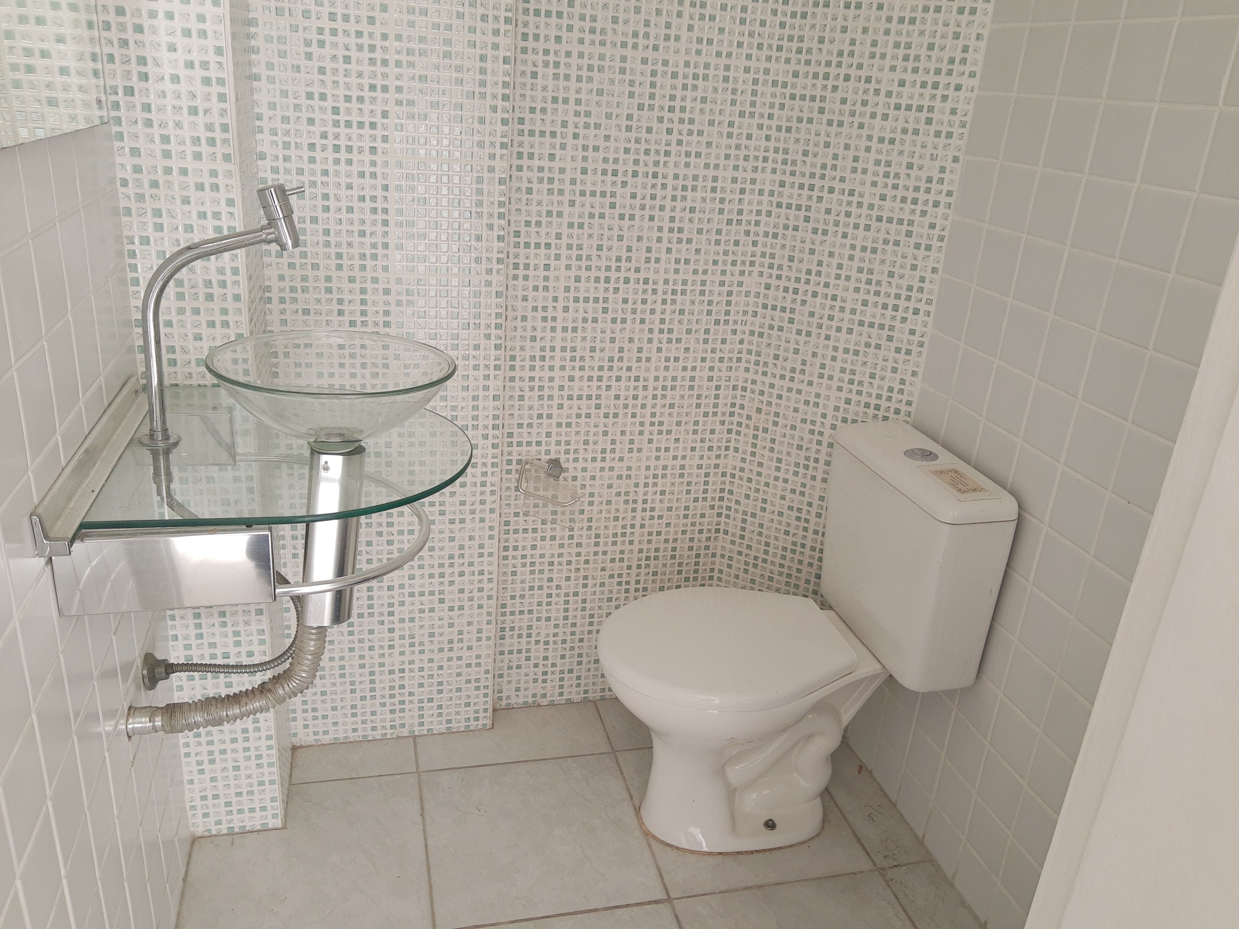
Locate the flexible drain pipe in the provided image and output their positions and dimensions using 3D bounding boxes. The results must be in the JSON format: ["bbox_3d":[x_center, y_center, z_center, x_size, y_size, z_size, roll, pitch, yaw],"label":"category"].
[{"bbox_3d":[-0.542,0.300,1.298,0.265,0.143,0.074,-1,22,-15],"label":"flexible drain pipe"}]

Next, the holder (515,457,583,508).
[{"bbox_3d":[-0.139,0.044,1.906,0.141,0.094,0.070,-1,22,-15],"label":"holder"}]

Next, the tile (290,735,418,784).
[{"bbox_3d":[-0.546,0.617,1.932,0.254,0.010,0.118,-1,22,-15],"label":"tile"}]

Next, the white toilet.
[{"bbox_3d":[0.272,0.343,1.738,0.638,0.756,0.396,-1,22,-15],"label":"white toilet"}]

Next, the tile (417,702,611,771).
[{"bbox_3d":[-0.233,0.597,2.045,0.410,0.010,0.180,-1,22,-15],"label":"tile"}]

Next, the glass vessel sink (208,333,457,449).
[{"bbox_3d":[-0.374,-0.084,1.222,0.301,0.121,0.301,-1,22,-15],"label":"glass vessel sink"}]

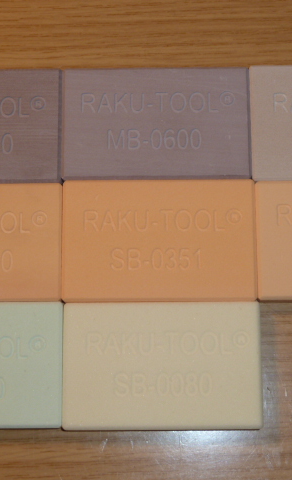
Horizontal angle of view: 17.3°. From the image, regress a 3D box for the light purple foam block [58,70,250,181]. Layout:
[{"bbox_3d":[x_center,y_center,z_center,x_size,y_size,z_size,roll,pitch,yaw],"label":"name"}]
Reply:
[{"bbox_3d":[0.005,-0.050,0.421,0.081,0.010,0.051,0,78,1],"label":"light purple foam block"}]

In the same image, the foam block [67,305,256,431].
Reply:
[{"bbox_3d":[0.007,0.053,0.400,0.081,0.010,0.051,0,78,1],"label":"foam block"}]

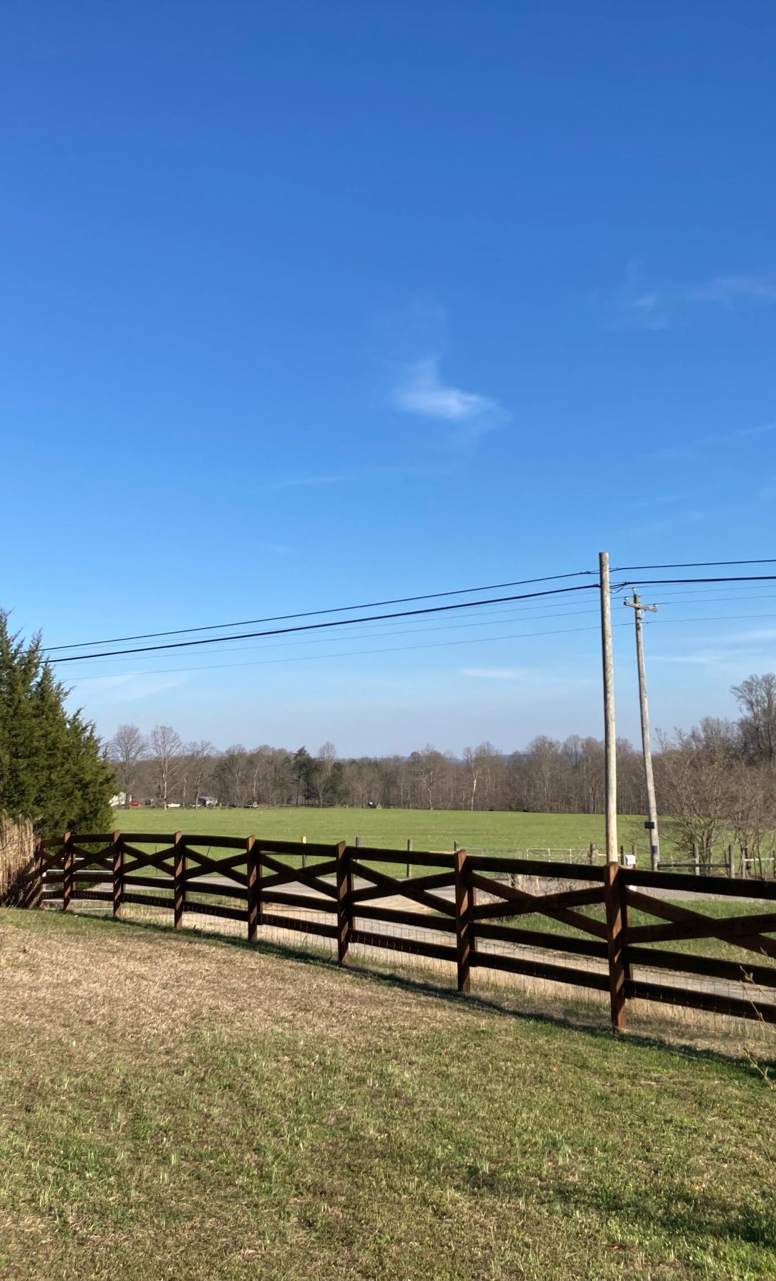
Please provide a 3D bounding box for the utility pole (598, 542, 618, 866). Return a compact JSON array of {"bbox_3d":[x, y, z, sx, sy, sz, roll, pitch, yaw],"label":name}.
[{"bbox_3d":[4.960,1.940,31.000,0.240,7.950,0.240,-1,-5,0],"label":"utility pole"}]

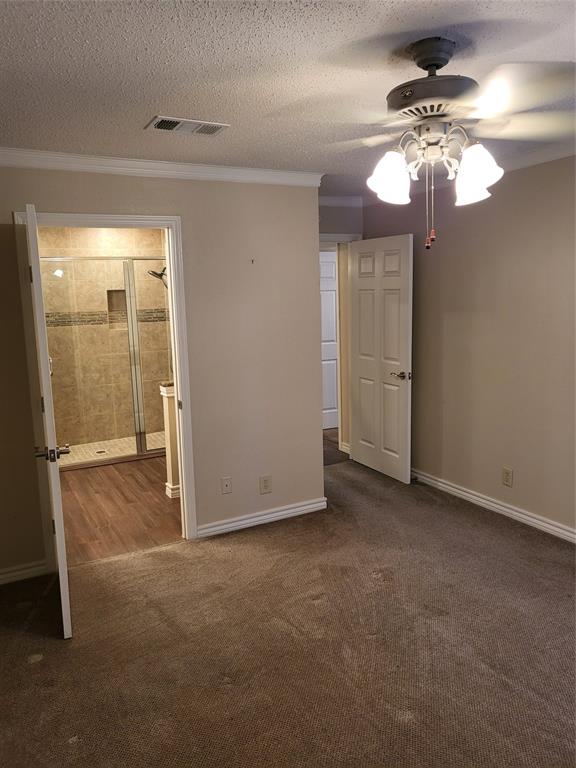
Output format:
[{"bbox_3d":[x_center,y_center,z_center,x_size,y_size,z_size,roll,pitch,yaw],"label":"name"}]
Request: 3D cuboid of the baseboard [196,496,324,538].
[{"bbox_3d":[-0.167,0.958,4.174,1.030,0.090,0.018,-6,10,-27],"label":"baseboard"}]

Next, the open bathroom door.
[{"bbox_3d":[-1.245,0.173,2.993,0.037,2.018,0.815,-5,9,-23],"label":"open bathroom door"}]

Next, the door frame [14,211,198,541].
[{"bbox_3d":[-1.094,0.042,3.616,0.955,2.116,0.130,-6,10,-27],"label":"door frame"}]

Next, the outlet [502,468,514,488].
[{"bbox_3d":[1.586,0.674,4.150,0.012,0.122,0.079,-6,10,-27],"label":"outlet"}]

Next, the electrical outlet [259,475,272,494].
[{"bbox_3d":[-0.159,0.726,4.150,0.079,0.122,0.012,-6,10,-27],"label":"electrical outlet"}]

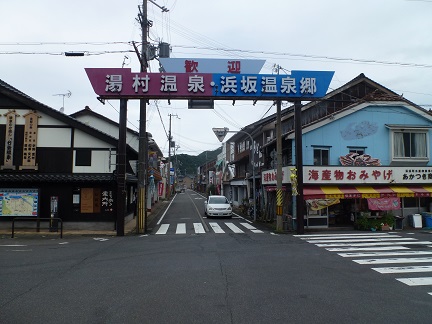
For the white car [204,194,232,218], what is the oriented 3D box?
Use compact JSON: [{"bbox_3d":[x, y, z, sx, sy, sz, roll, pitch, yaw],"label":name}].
[{"bbox_3d":[0.091,3.161,21.937,1.700,1.470,4.450,0,-4,-4],"label":"white car"}]

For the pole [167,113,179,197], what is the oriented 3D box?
[{"bbox_3d":[-6.328,-0.809,43.525,1.629,12.658,0.600,0,-4,-6],"label":"pole"}]

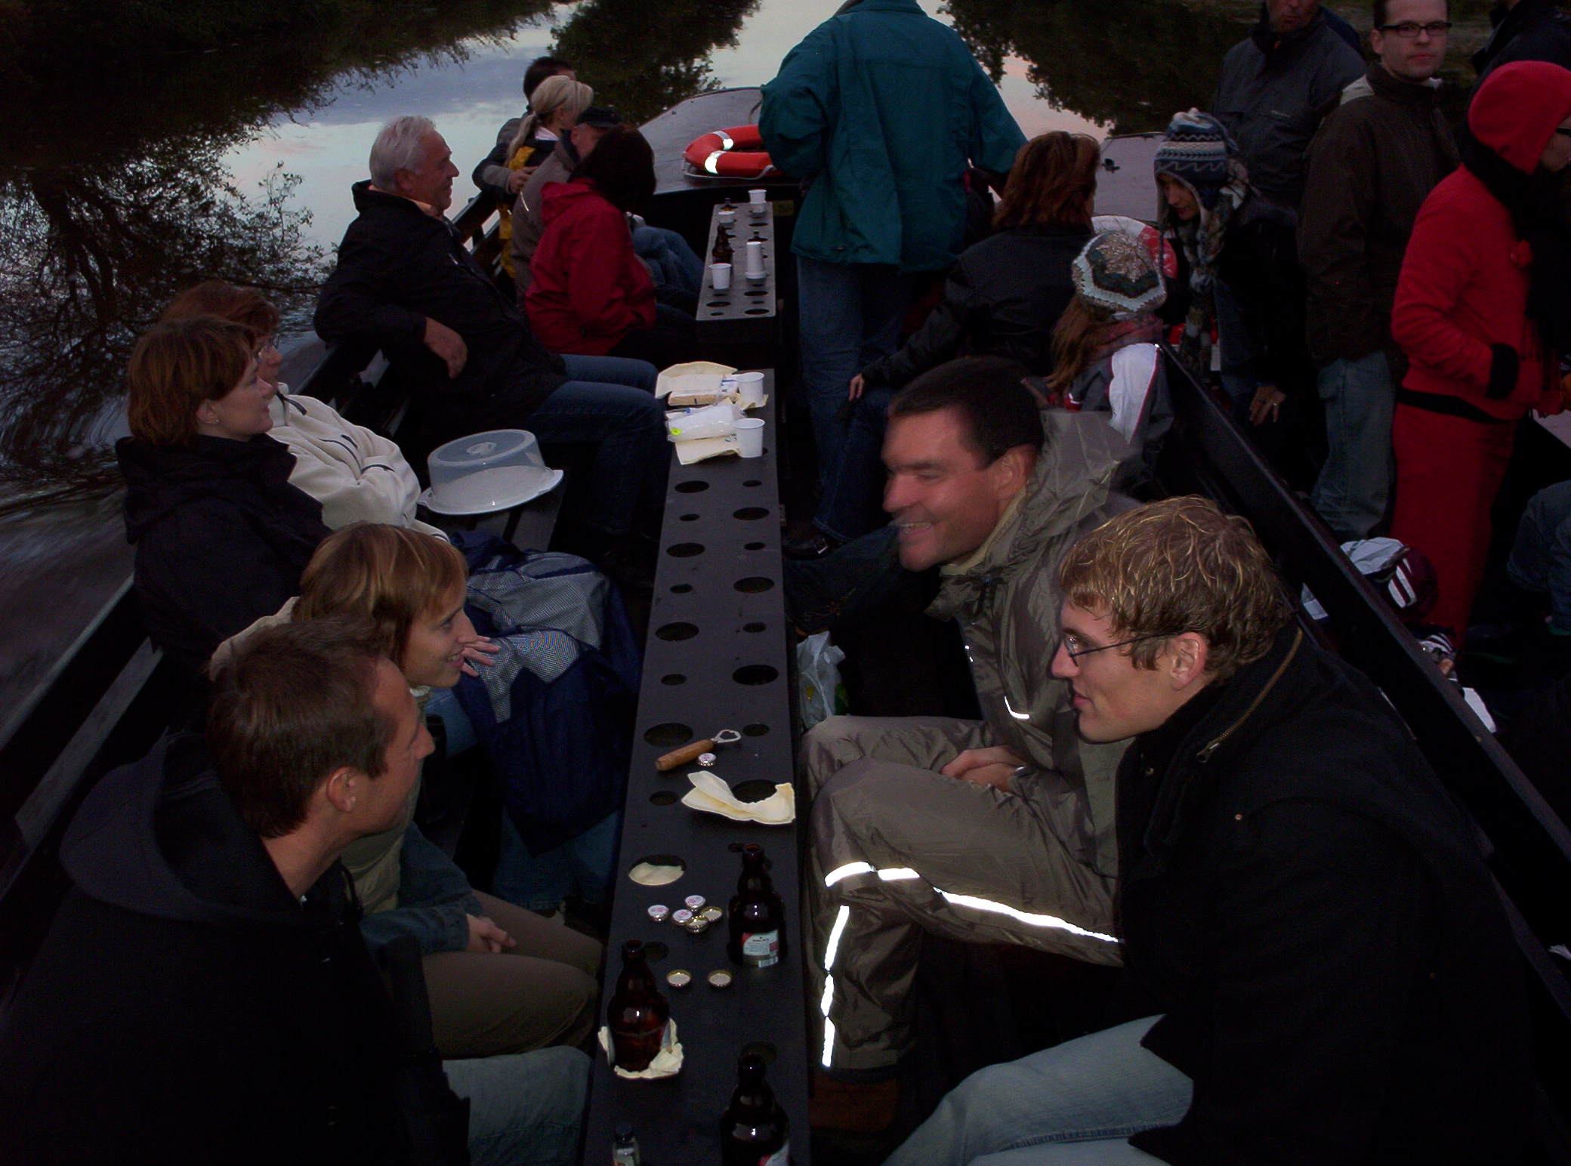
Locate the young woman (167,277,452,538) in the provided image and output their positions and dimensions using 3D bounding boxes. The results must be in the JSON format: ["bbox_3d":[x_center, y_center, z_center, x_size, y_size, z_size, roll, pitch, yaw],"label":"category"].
[{"bbox_3d":[-0.720,0.017,3.020,0.740,1.160,0.520,-3,24,-6],"label":"young woman"}]

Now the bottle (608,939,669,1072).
[{"bbox_3d":[-0.169,0.484,1.861,0.070,0.175,0.070,-1,24,-1],"label":"bottle"}]

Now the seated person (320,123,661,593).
[{"bbox_3d":[-0.707,-0.542,4.162,0.840,1.240,0.640,2,24,3],"label":"seated person"}]

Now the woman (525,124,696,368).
[{"bbox_3d":[-0.559,-0.725,4.686,0.620,1.140,0.500,-9,26,-19],"label":"woman"}]

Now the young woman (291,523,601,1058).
[{"bbox_3d":[-0.477,0.454,2.104,0.620,1.130,0.500,-2,24,-4],"label":"young woman"}]

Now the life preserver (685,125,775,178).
[{"bbox_3d":[-0.064,-1.773,6.727,0.720,0.110,0.720,-1,24,-1],"label":"life preserver"}]

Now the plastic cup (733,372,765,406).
[{"bbox_3d":[-0.090,-0.494,4.099,0.072,0.082,0.072,0,24,0],"label":"plastic cup"}]

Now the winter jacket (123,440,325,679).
[{"bbox_3d":[-0.831,0.066,2.622,0.440,0.580,0.490,-6,25,-12],"label":"winter jacket"}]

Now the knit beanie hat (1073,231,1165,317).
[{"bbox_3d":[0.686,-0.637,3.340,0.190,0.170,0.205,0,44,0],"label":"knit beanie hat"}]

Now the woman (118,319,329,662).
[{"bbox_3d":[-0.702,0.147,2.673,0.700,1.210,0.500,-6,25,-12],"label":"woman"}]

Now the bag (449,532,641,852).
[{"bbox_3d":[-0.465,0.207,2.893,0.390,0.420,0.500,-1,24,-1],"label":"bag"}]

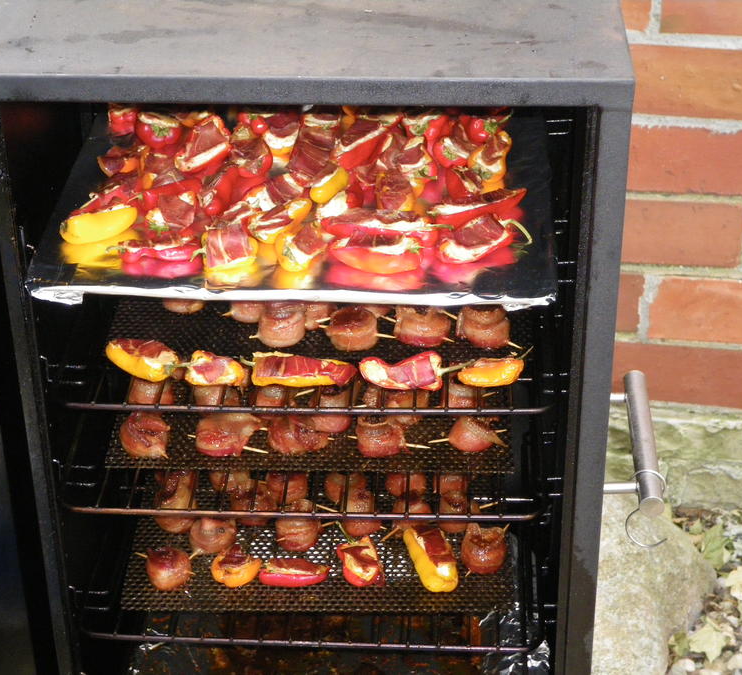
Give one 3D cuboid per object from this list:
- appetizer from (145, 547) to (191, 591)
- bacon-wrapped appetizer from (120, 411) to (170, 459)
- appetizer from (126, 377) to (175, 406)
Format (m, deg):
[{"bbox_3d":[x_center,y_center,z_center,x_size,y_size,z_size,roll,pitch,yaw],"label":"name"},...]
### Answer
[{"bbox_3d":[-0.162,0.185,1.371,0.036,0.034,0.036,1,33,3],"label":"appetizer"},{"bbox_3d":[-0.176,0.074,1.331,0.038,0.032,0.036,1,32,3],"label":"bacon-wrapped appetizer"},{"bbox_3d":[-0.178,0.044,1.382,0.036,0.030,0.033,1,32,3],"label":"appetizer"}]

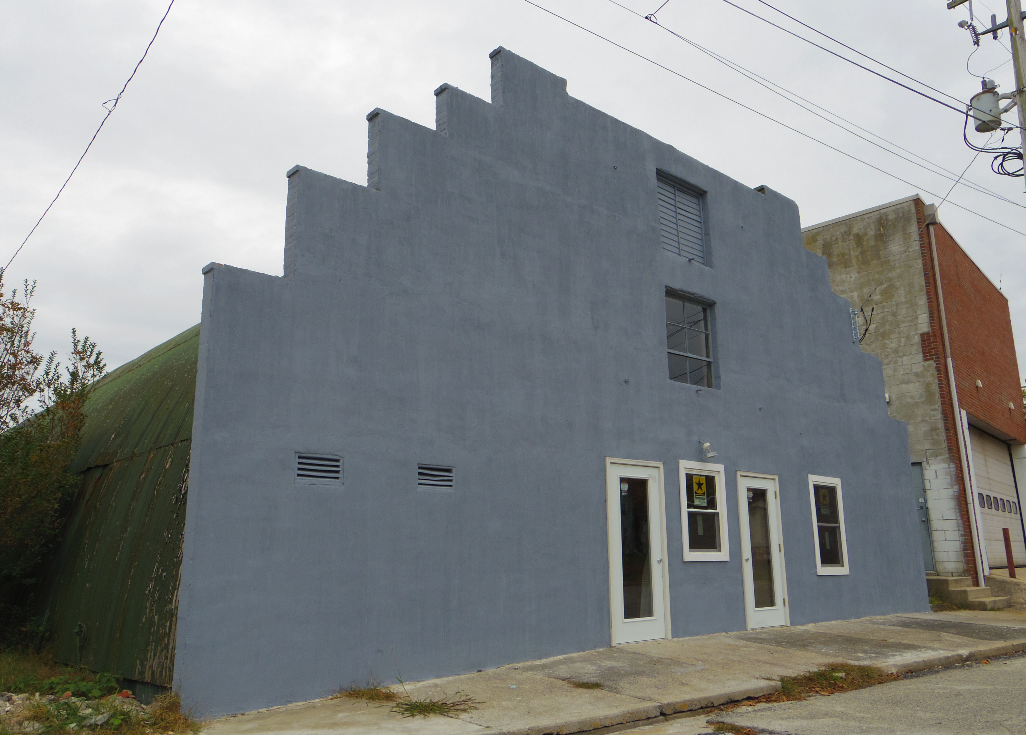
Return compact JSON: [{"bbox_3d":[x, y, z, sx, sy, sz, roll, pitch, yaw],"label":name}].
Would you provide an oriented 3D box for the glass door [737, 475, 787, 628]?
[{"bbox_3d":[3.460,2.563,11.181,0.922,2.025,0.070,11,-17,-39],"label":"glass door"}]

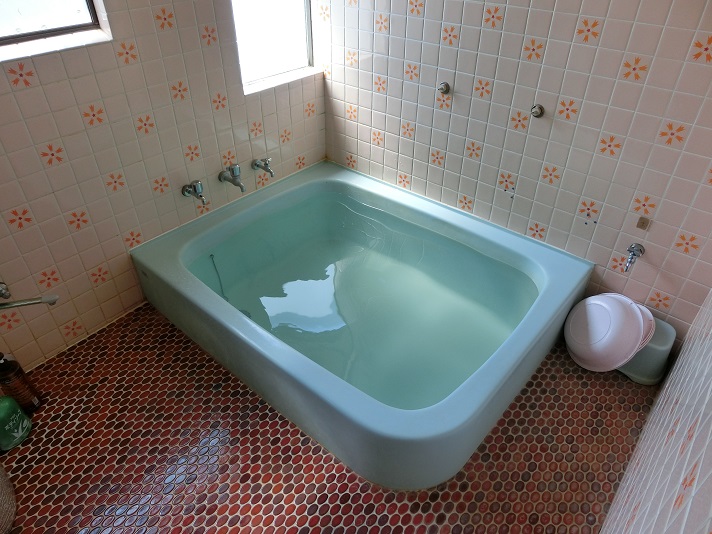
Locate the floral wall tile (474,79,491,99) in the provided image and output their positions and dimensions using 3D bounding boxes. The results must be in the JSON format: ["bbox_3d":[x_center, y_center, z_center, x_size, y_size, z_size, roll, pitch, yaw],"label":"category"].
[{"bbox_3d":[0.571,-0.805,2.215,0.094,0.094,0.010,28,45,31],"label":"floral wall tile"}]

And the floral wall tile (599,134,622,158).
[{"bbox_3d":[0.810,-0.390,1.575,0.072,0.072,0.009,28,45,32],"label":"floral wall tile"}]

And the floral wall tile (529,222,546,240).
[{"bbox_3d":[0.701,-0.137,1.907,0.075,0.075,0.010,28,45,31],"label":"floral wall tile"}]

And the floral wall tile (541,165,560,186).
[{"bbox_3d":[0.698,-0.327,1.765,0.075,0.075,0.010,28,45,31],"label":"floral wall tile"}]

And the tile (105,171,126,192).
[{"bbox_3d":[-0.833,-0.295,1.708,0.009,0.072,0.072,27,45,31],"label":"tile"}]

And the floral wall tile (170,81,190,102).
[{"bbox_3d":[-0.628,-0.626,1.756,0.009,0.072,0.072,27,45,31],"label":"floral wall tile"}]

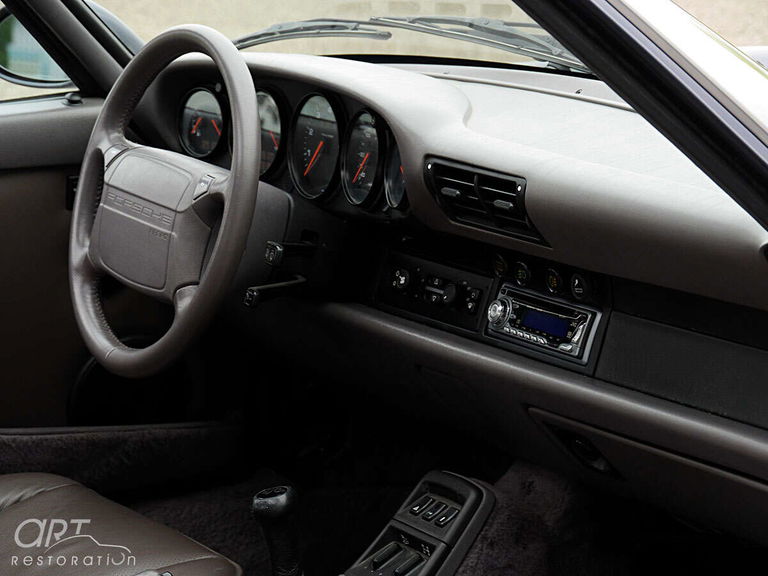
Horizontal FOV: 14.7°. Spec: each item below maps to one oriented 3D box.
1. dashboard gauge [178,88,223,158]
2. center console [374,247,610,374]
[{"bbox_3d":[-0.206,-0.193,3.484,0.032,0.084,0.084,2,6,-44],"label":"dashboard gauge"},{"bbox_3d":[0.130,0.014,3.094,0.070,0.095,0.440,15,1,-31],"label":"center console"}]

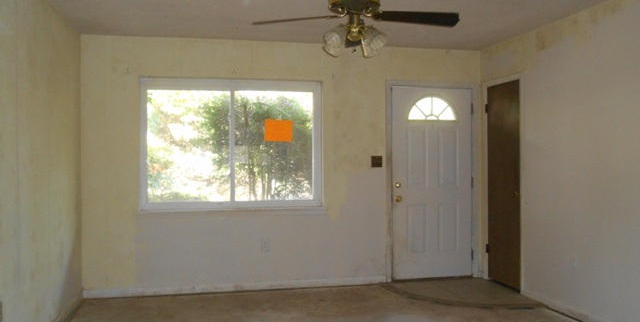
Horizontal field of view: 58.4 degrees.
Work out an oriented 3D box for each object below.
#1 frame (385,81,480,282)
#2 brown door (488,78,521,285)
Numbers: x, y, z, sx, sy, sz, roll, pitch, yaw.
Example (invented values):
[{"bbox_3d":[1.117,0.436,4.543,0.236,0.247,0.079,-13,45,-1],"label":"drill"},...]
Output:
[{"bbox_3d":[1.204,0.223,6.123,1.050,2.090,0.120,0,1,-12],"label":"frame"},{"bbox_3d":[1.856,0.238,5.745,0.040,2.020,0.625,0,1,-12],"label":"brown door"}]

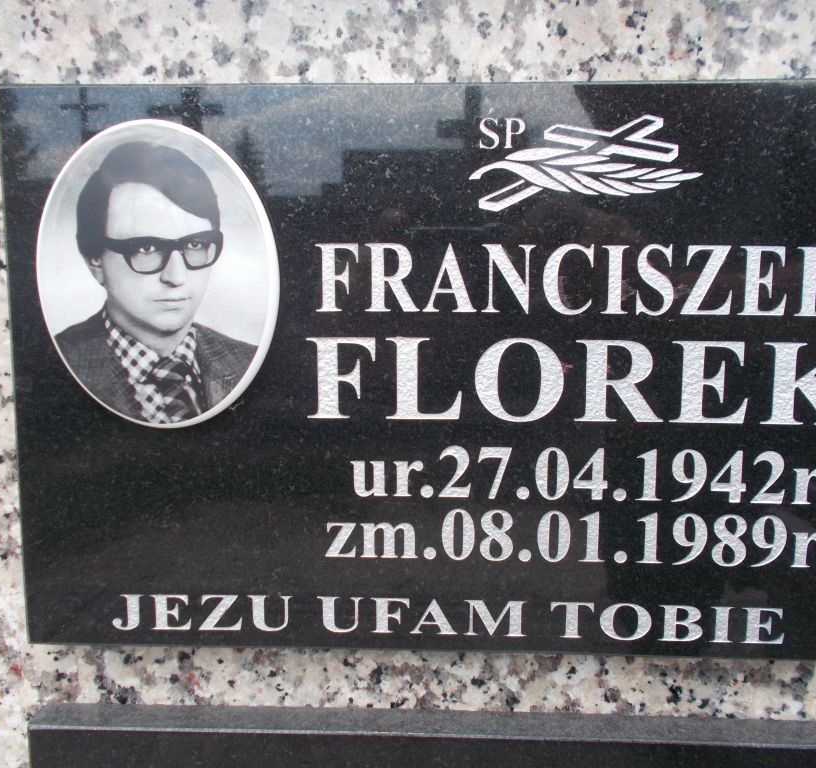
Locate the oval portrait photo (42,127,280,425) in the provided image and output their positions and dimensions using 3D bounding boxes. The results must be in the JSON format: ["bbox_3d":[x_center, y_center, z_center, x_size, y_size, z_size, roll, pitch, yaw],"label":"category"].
[{"bbox_3d":[-0.085,-0.036,0.258,0.083,0.103,0.008,-3,7,3],"label":"oval portrait photo"}]

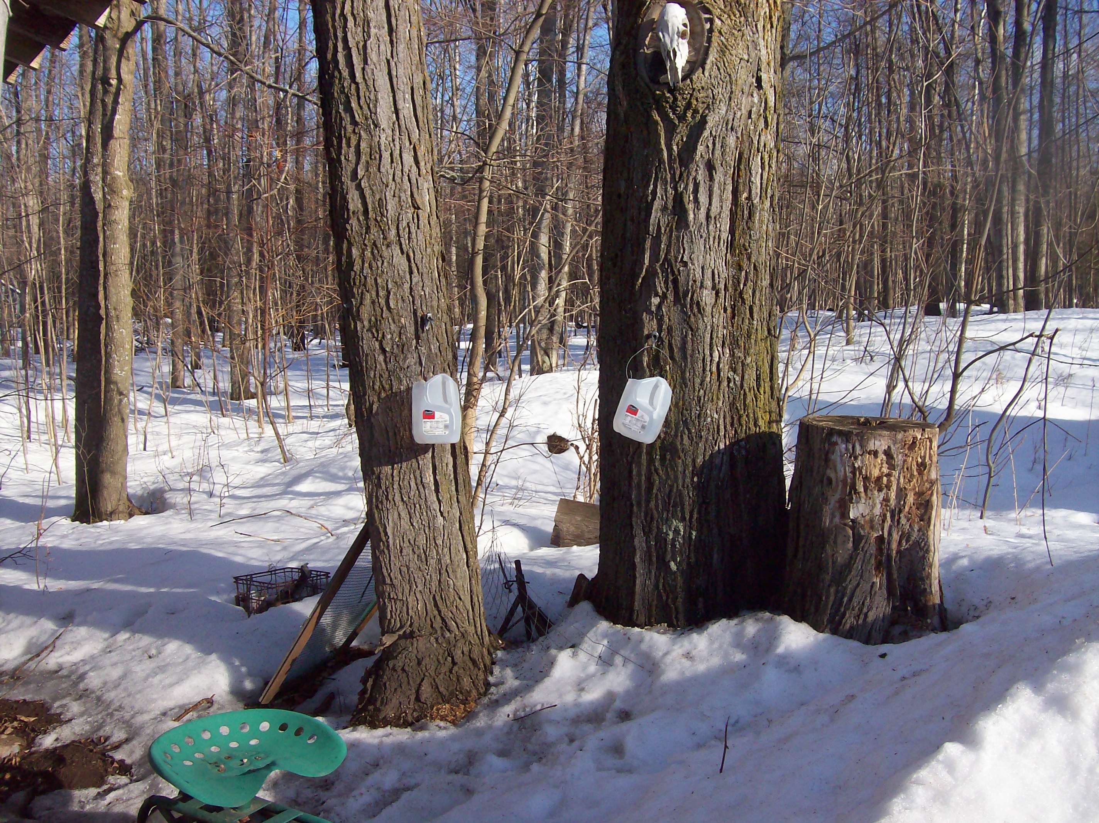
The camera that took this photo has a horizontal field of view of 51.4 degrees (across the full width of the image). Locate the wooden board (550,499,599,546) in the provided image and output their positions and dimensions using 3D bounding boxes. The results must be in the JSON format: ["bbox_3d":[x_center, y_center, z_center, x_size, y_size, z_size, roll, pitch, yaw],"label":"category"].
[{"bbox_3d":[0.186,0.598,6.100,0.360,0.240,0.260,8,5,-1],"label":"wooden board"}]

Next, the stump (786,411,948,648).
[{"bbox_3d":[1.115,0.406,4.045,0.550,0.730,0.550,1,6,16],"label":"stump"}]

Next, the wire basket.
[{"bbox_3d":[-1.265,0.874,5.384,0.280,0.180,0.340,4,7,38],"label":"wire basket"}]

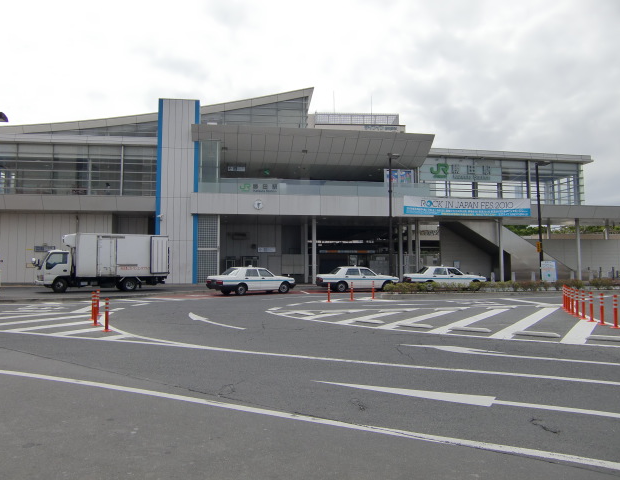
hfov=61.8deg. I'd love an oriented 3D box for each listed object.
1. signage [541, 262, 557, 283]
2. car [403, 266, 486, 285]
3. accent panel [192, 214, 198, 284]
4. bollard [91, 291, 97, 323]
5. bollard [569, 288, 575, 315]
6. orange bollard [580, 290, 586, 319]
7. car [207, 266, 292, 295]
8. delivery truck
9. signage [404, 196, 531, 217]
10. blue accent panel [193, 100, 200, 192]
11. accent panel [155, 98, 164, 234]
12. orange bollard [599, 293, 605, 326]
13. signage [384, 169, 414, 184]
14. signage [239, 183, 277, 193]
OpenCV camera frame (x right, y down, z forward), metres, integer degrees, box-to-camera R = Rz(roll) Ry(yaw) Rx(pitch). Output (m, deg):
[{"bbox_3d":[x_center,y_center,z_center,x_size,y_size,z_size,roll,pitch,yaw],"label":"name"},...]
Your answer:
[{"bbox_3d":[16.510,2.243,35.732,0.950,1.500,0.350,-1,-3,25],"label":"signage"},{"bbox_3d":[8.136,2.302,31.125,4.690,1.450,1.700,0,-3,-7],"label":"car"},{"bbox_3d":[-7.963,0.653,36.007,0.340,4.870,0.200,1,-3,-5],"label":"accent panel"},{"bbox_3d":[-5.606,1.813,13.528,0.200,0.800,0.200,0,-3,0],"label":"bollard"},{"bbox_3d":[8.258,1.923,16.327,0.200,0.810,0.200,0,-3,0],"label":"bollard"},{"bbox_3d":[7.895,1.862,14.978,0.200,0.810,0.200,0,-3,0],"label":"orange bollard"},{"bbox_3d":[-3.048,2.157,27.929,4.690,1.500,1.700,2,-3,-36],"label":"car"},{"bbox_3d":[-11.118,1.262,28.069,6.450,3.080,2.100,1,-3,-11],"label":"delivery truck"},{"bbox_3d":[12.828,-2.681,41.759,10.853,1.449,0.100,0,-3,-9],"label":"signage"},{"bbox_3d":[-8.567,-7.110,39.179,0.380,7.069,0.250,0,-3,-9],"label":"blue accent panel"},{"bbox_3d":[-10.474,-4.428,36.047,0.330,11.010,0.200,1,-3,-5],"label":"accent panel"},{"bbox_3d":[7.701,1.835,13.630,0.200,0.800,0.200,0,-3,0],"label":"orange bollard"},{"bbox_3d":[6.963,-4.853,40.276,2.300,1.390,0.150,1,-3,-5],"label":"signage"},{"bbox_3d":[-3.551,-3.599,35.909,2.680,0.640,0.080,1,-3,-5],"label":"signage"}]

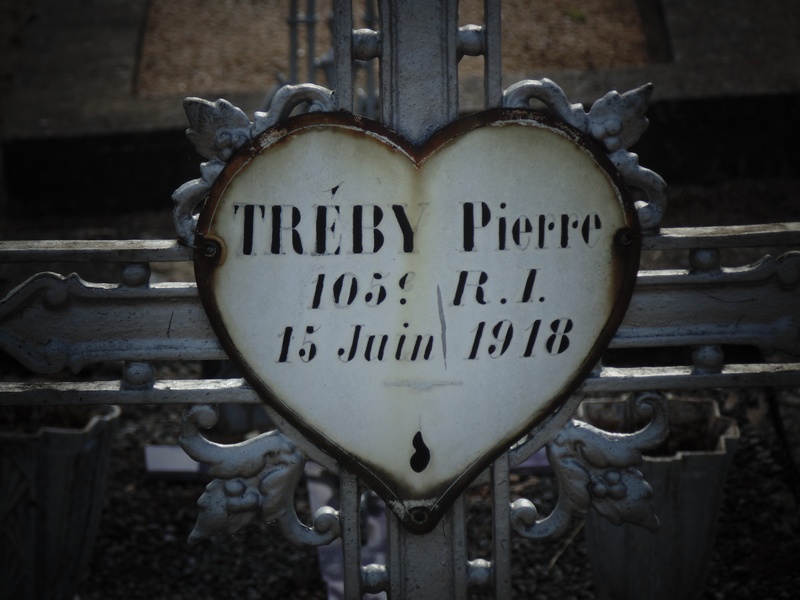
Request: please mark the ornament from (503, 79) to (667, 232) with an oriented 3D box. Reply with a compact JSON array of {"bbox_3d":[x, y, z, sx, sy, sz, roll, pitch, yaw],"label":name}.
[{"bbox_3d":[0.106,-0.083,2.520,0.094,0.089,0.022,-2,19,-4],"label":"ornament"}]

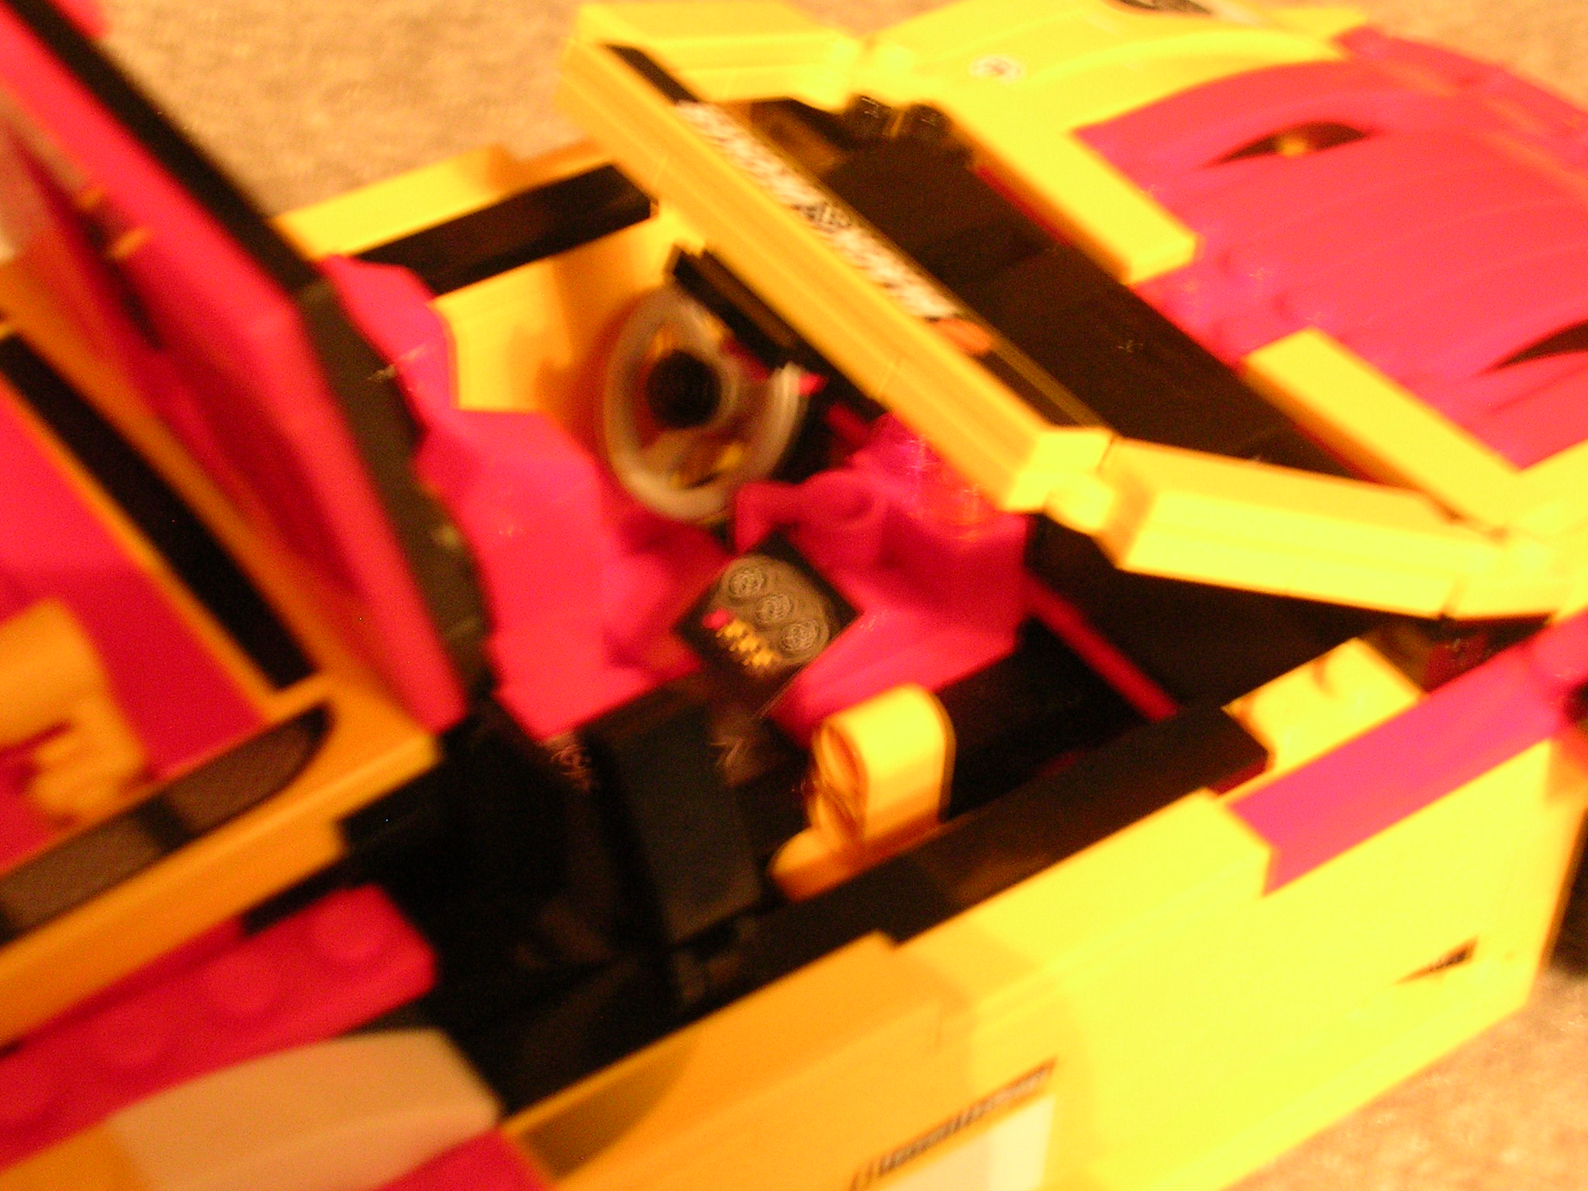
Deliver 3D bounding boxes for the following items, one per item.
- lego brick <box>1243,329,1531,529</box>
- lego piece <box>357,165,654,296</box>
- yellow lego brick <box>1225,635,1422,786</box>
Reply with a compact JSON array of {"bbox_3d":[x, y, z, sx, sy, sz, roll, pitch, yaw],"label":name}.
[{"bbox_3d":[0.055,-0.014,0.304,0.008,0.003,0.030,-24,46,-27],"label":"lego brick"},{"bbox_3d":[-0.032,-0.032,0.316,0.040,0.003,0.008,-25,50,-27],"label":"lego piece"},{"bbox_3d":[0.045,0.009,0.281,0.016,0.005,0.008,-25,50,-27],"label":"yellow lego brick"}]

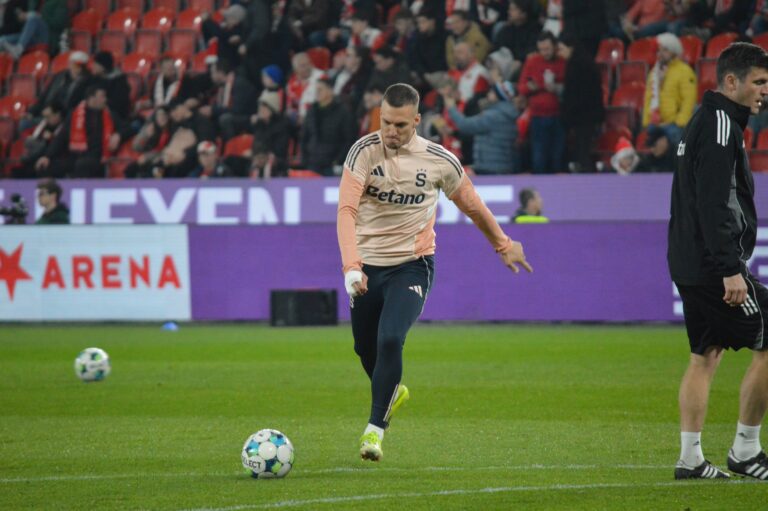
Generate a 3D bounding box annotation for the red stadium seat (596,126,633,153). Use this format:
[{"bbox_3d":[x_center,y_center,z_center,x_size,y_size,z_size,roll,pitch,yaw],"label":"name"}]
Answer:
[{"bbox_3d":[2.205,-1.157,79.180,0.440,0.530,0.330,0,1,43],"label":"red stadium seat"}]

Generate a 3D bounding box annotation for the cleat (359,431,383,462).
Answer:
[{"bbox_3d":[-0.059,0.837,36.450,0.105,0.120,0.285,9,-9,7],"label":"cleat"}]

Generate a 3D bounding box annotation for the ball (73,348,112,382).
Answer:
[{"bbox_3d":[-1.813,0.682,51.800,0.220,0.220,0.220,-1,1,0],"label":"ball"}]

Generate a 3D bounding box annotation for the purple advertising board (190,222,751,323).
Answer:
[{"bbox_3d":[0.697,0.150,74.361,6.730,0.930,0.150,0,1,43],"label":"purple advertising board"}]

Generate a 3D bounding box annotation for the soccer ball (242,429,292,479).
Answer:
[{"bbox_3d":[-0.493,0.846,35.380,0.220,0.220,0.220,-1,1,0],"label":"soccer ball"}]

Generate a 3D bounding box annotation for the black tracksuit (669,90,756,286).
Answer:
[{"bbox_3d":[1.387,-0.283,35.100,0.390,0.830,0.550,-1,1,-2],"label":"black tracksuit"}]

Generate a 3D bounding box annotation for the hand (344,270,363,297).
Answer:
[{"bbox_3d":[-0.128,0.121,36.600,0.095,0.120,0.105,0,1,6],"label":"hand"}]

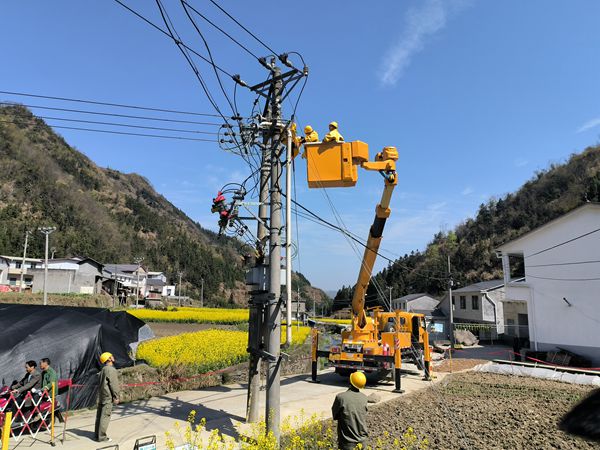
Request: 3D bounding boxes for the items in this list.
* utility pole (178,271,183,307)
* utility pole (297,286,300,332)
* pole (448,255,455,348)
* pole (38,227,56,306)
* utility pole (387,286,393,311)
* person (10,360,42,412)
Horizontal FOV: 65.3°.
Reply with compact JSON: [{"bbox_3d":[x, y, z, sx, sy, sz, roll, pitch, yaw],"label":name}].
[{"bbox_3d":[-22.484,12.180,88.538,1.300,7.122,0.350,0,-9,0],"label":"utility pole"},{"bbox_3d":[-0.184,8.818,48.369,0.350,4.882,0.250,0,-9,0],"label":"utility pole"},{"bbox_3d":[10.483,5.279,32.484,0.500,6.405,0.320,0,-9,0],"label":"pole"},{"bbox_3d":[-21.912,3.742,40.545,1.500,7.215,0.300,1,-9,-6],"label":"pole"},{"bbox_3d":[15.671,13.634,82.420,1.300,5.560,0.350,0,-9,0],"label":"utility pole"},{"bbox_3d":[-5.584,3.459,9.682,0.720,1.270,0.520,6,-11,-36],"label":"person"}]

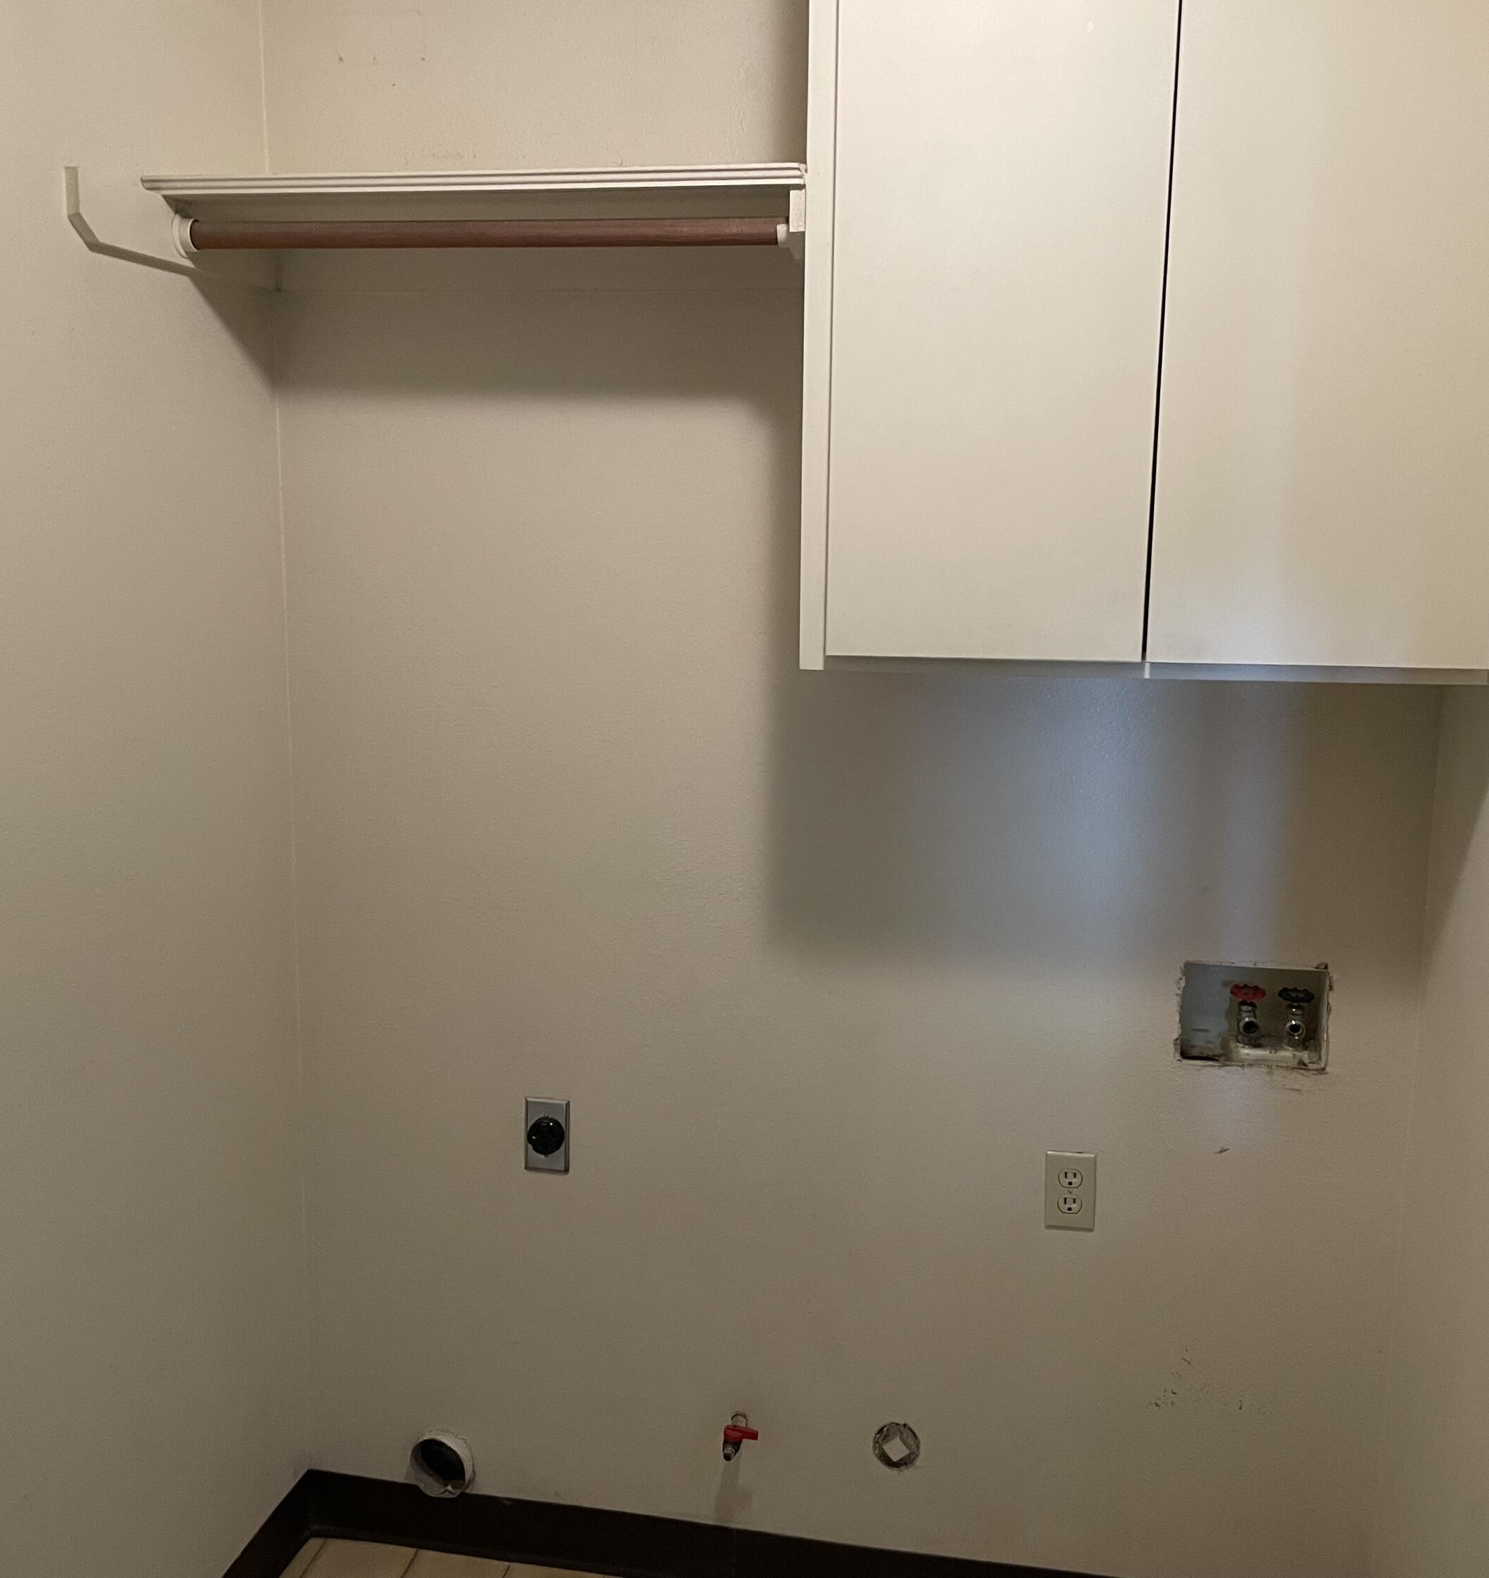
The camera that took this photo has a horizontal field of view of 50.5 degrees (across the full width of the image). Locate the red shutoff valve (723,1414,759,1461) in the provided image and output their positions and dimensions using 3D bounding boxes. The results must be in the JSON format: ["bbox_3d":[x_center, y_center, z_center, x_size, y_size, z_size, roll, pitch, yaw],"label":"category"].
[{"bbox_3d":[-0.001,0.959,2.342,0.045,0.043,0.076,3,10,11],"label":"red shutoff valve"}]

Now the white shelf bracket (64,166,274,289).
[{"bbox_3d":[-0.703,-0.700,1.997,0.018,0.085,0.480,3,10,11],"label":"white shelf bracket"}]

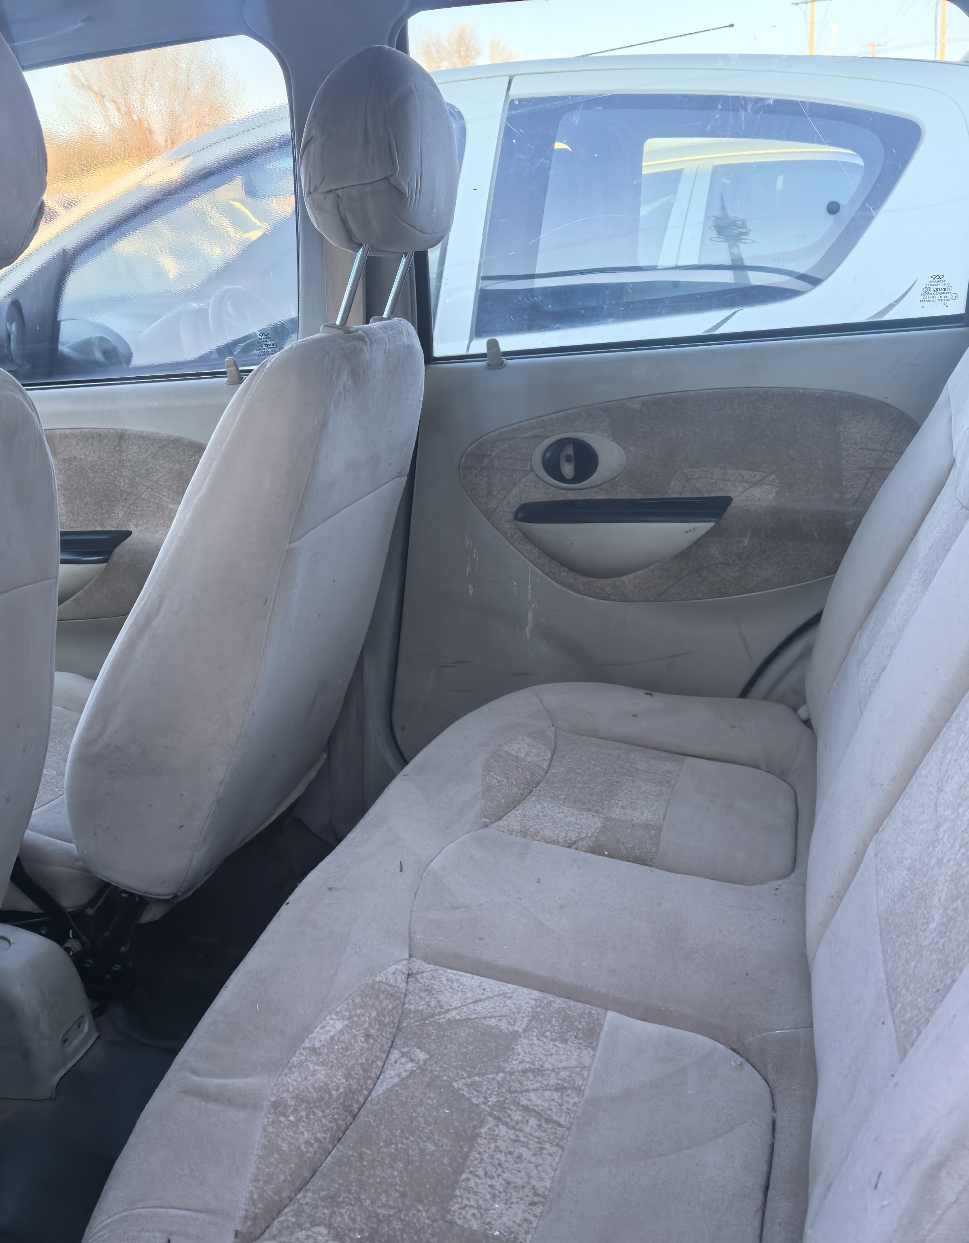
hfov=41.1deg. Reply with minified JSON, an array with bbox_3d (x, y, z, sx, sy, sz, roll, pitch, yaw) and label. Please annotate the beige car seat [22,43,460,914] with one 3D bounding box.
[{"bbox_3d":[-0.233,-0.177,1.497,0.200,0.935,0.460,21,20,8],"label":"beige car seat"}]

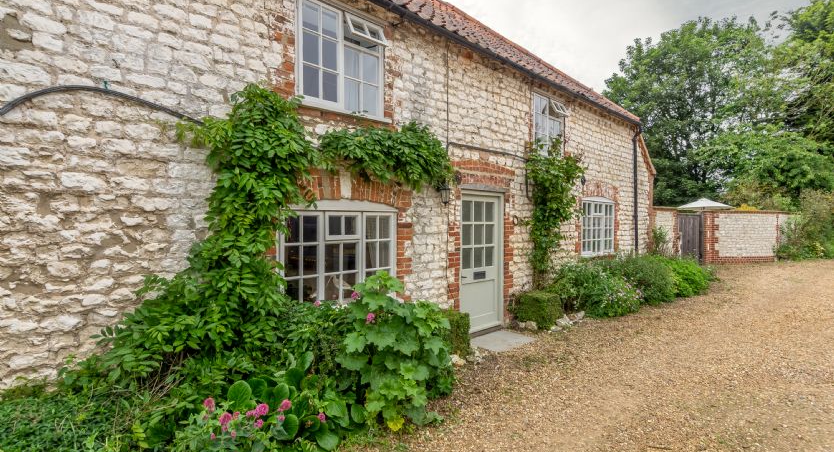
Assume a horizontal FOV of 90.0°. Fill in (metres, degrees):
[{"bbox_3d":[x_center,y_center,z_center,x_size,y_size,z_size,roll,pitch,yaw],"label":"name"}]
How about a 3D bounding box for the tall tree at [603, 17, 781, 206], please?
[{"bbox_3d":[15.856,-5.379,23.910,10.000,13.355,9.000,1,1,33],"label":"tall tree"}]

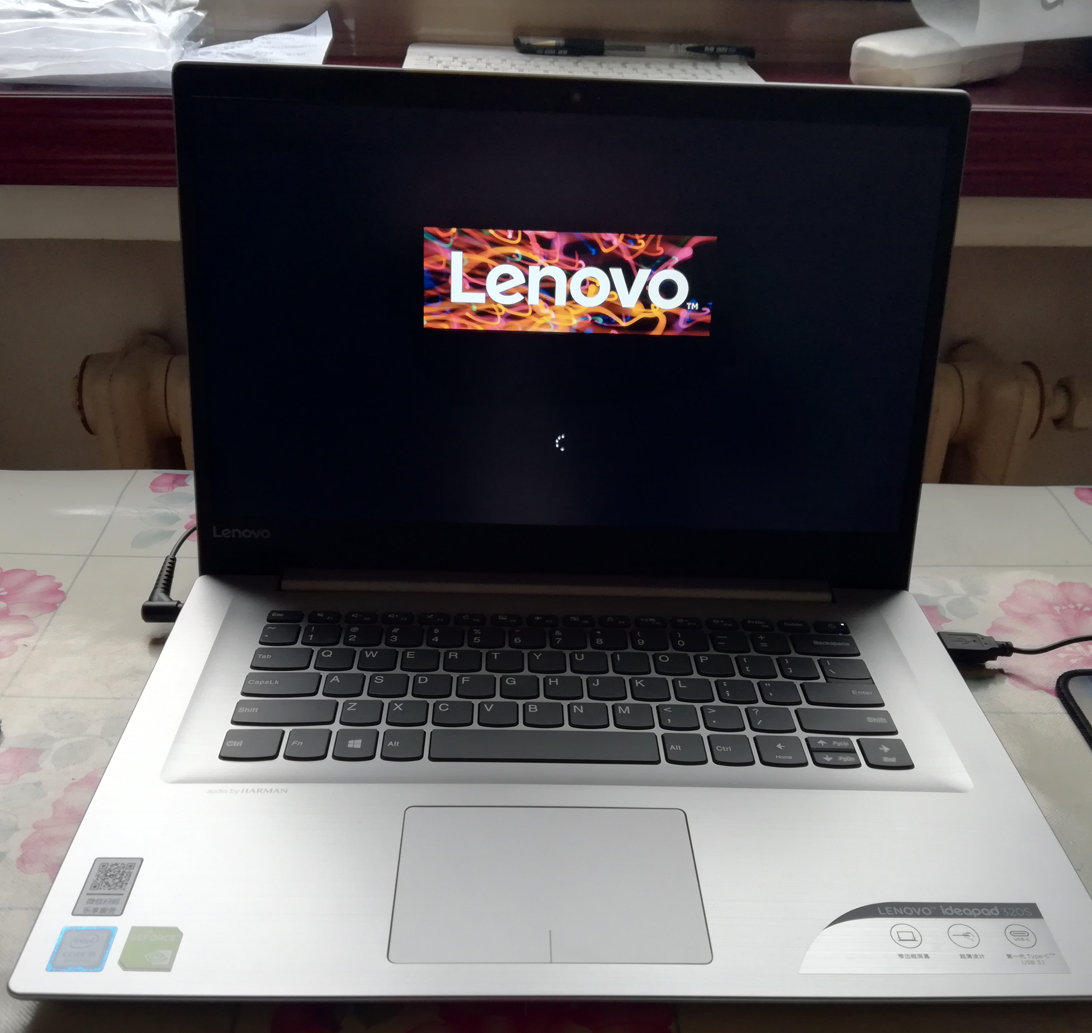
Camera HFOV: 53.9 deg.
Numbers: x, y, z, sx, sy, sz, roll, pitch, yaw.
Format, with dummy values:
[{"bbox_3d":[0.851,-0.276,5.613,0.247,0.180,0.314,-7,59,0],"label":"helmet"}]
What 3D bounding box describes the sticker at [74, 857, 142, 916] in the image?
[{"bbox_3d":[-0.148,0.125,0.365,0.017,0.001,0.025,1,30,-2],"label":"sticker"}]

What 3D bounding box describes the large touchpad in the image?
[{"bbox_3d":[0.001,0.127,0.375,0.105,0.002,0.068,1,30,-2],"label":"large touchpad"}]

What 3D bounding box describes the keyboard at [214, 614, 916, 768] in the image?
[{"bbox_3d":[0.008,0.073,0.468,0.276,0.006,0.100,1,30,-2],"label":"keyboard"}]

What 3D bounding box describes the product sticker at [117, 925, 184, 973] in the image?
[{"bbox_3d":[-0.126,0.138,0.344,0.018,0.001,0.017,1,30,-2],"label":"product sticker"}]

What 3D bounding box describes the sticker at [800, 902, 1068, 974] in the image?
[{"bbox_3d":[0.126,0.141,0.360,0.090,0.001,0.029,1,30,-2],"label":"sticker"}]

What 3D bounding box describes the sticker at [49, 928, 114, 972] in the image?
[{"bbox_3d":[-0.148,0.138,0.343,0.018,0.001,0.017,1,30,-2],"label":"sticker"}]

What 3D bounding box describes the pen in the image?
[{"bbox_3d":[0.056,-0.286,0.658,0.150,0.012,0.013,-2,29,-7],"label":"pen"}]

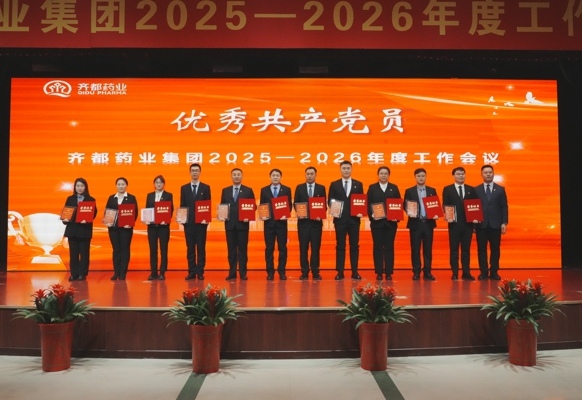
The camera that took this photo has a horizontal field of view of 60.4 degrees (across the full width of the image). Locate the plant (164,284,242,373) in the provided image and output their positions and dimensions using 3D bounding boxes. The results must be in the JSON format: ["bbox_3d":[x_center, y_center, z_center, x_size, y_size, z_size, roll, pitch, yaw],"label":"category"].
[{"bbox_3d":[-0.860,1.255,4.930,0.770,0.840,0.740,0,-2,0],"label":"plant"}]

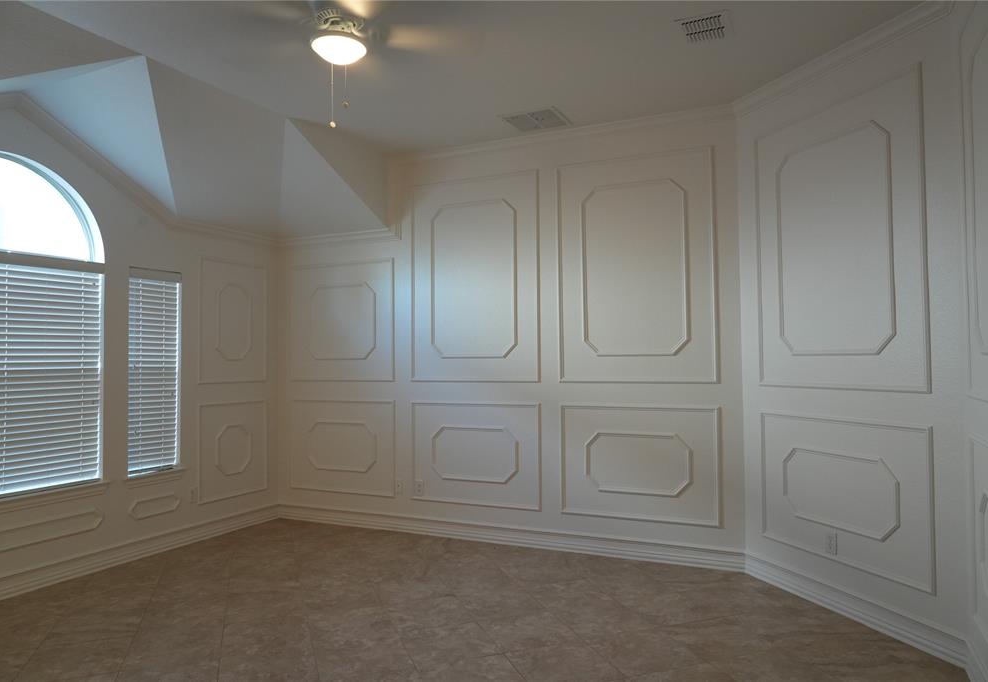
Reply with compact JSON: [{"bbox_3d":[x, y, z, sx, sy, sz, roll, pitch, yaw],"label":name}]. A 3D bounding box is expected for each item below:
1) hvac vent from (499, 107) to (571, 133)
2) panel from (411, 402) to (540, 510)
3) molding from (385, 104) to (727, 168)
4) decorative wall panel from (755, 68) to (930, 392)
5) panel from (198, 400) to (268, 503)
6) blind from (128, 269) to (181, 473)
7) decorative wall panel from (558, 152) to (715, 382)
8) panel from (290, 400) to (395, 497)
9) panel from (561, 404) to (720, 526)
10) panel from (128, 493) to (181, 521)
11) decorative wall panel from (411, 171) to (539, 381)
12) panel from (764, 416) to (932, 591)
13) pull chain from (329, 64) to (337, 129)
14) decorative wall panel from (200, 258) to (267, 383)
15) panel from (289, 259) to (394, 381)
[{"bbox_3d":[0.290,-1.491,4.651,0.400,0.025,0.390,-1,-2,26],"label":"hvac vent"},{"bbox_3d":[-0.161,0.863,5.185,1.108,0.771,0.030,-1,-2,26],"label":"panel"},{"bbox_3d":[0.388,-1.493,4.947,2.580,0.060,0.060,-1,-2,25],"label":"molding"},{"bbox_3d":[1.816,-0.511,3.710,0.030,1.543,1.132,0,-2,-19],"label":"decorative wall panel"},{"bbox_3d":[-2.121,0.894,5.618,0.030,0.768,0.728,-1,-2,26],"label":"panel"},{"bbox_3d":[-2.455,0.218,4.917,0.060,1.447,0.427,-1,-2,26],"label":"blind"},{"bbox_3d":[0.963,-0.488,4.675,1.091,1.555,0.025,-1,-2,25],"label":"decorative wall panel"},{"bbox_3d":[-1.292,0.892,5.725,1.084,0.765,0.030,-1,-2,26],"label":"panel"},{"bbox_3d":[0.975,0.836,4.638,1.091,0.762,0.025,-1,-2,25],"label":"panel"},{"bbox_3d":[-2.438,1.199,4.941,0.030,0.138,0.433,-1,-2,26],"label":"panel"},{"bbox_3d":[-0.166,-0.469,5.217,1.103,1.563,0.030,-1,-2,26],"label":"decorative wall panel"},{"bbox_3d":[1.829,0.806,3.672,0.030,0.764,1.131,0,-2,-19],"label":"panel"},{"bbox_3d":[-0.687,-1.048,2.910,0.022,0.279,0.022,-1,-2,25],"label":"pull chain"},{"bbox_3d":[-2.098,-0.150,5.568,0.025,0.981,0.706,-1,-2,26],"label":"decorative wall panel"},{"bbox_3d":[-1.290,-0.152,5.713,1.071,0.981,0.025,-1,-2,25],"label":"panel"}]

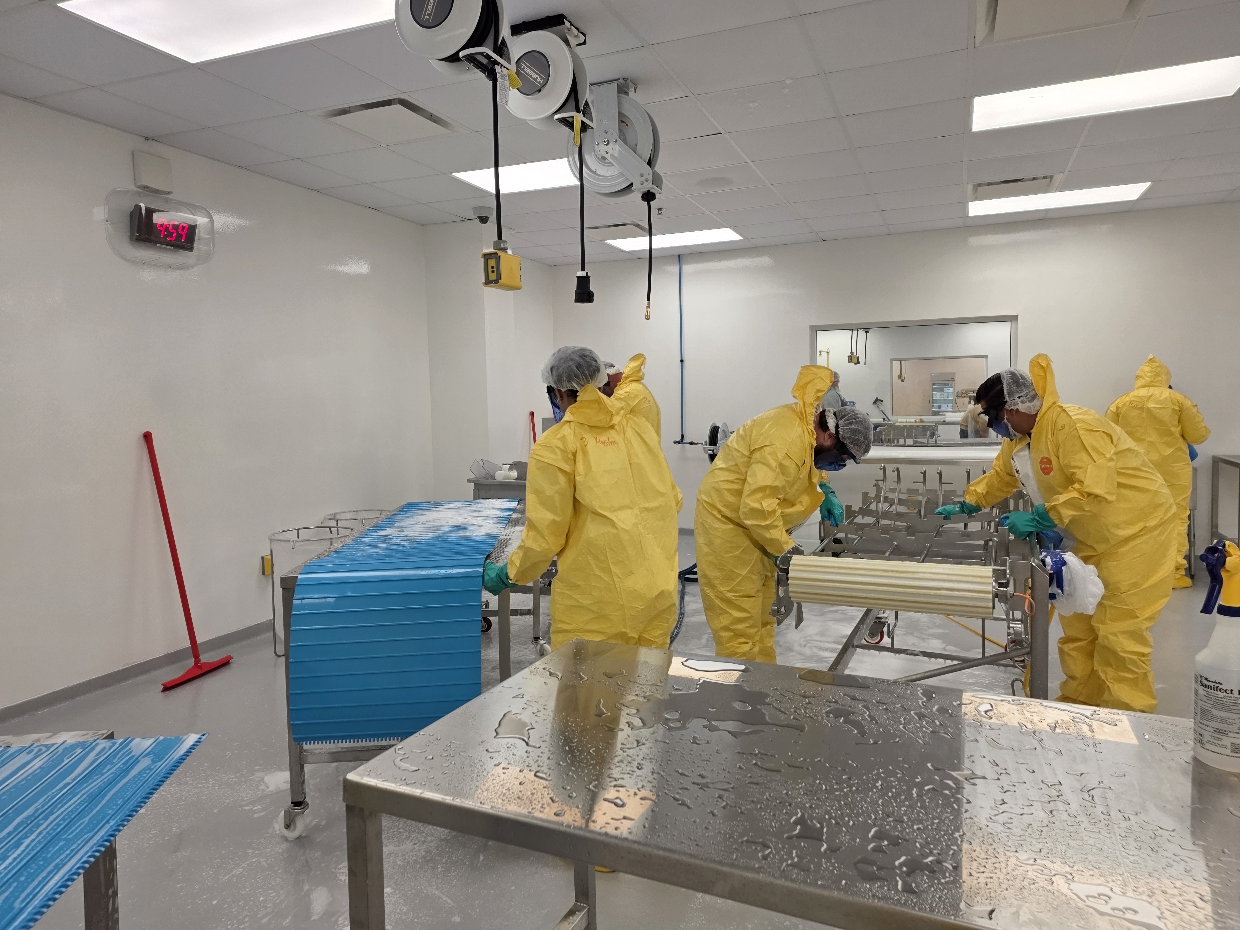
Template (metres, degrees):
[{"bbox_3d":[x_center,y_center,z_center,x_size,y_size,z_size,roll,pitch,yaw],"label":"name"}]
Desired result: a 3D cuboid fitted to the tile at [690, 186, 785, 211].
[{"bbox_3d":[0.876,-1.955,6.022,0.605,0.020,0.605,1,5,22],"label":"tile"}]

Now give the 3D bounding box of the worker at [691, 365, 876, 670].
[{"bbox_3d":[0.642,0.352,3.280,0.720,1.500,0.580,0,5,13],"label":"worker"}]

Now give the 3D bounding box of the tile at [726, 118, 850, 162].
[{"bbox_3d":[0.976,-1.847,4.657,0.598,0.020,0.598,1,5,22],"label":"tile"}]

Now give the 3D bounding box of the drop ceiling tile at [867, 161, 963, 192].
[{"bbox_3d":[2.007,-1.944,5.557,0.600,0.025,0.600,1,5,22],"label":"drop ceiling tile"}]

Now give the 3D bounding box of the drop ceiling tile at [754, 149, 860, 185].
[{"bbox_3d":[1.212,-1.901,5.228,0.600,0.025,0.600,1,5,22],"label":"drop ceiling tile"}]

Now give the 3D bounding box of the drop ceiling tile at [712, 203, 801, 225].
[{"bbox_3d":[1.107,-2.004,6.584,0.605,0.020,0.605,1,5,22],"label":"drop ceiling tile"}]

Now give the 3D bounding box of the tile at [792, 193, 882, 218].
[{"bbox_3d":[1.672,-1.993,6.342,0.598,0.020,0.598,1,5,22],"label":"tile"}]

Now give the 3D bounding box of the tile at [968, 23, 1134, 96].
[{"bbox_3d":[1.872,-1.783,3.639,0.605,0.020,0.605,1,5,22],"label":"tile"}]

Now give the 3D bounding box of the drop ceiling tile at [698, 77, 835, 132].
[{"bbox_3d":[0.744,-1.799,4.101,0.605,0.020,0.605,1,5,22],"label":"drop ceiling tile"}]

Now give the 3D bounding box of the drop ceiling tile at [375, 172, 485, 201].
[{"bbox_3d":[-1.278,-1.877,5.586,0.598,0.020,0.598,1,5,22],"label":"drop ceiling tile"}]

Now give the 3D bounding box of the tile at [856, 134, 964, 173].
[{"bbox_3d":[1.773,-1.890,4.998,0.605,0.020,0.605,1,5,22],"label":"tile"}]

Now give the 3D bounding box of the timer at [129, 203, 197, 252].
[{"bbox_3d":[-2.449,-1.268,4.422,0.065,0.180,0.365,12,9,21],"label":"timer"}]

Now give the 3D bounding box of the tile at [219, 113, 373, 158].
[{"bbox_3d":[-1.744,-1.782,4.463,0.605,0.020,0.605,1,5,22],"label":"tile"}]

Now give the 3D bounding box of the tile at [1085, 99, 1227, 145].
[{"bbox_3d":[2.892,-1.871,4.505,0.598,0.020,0.598,1,5,22],"label":"tile"}]

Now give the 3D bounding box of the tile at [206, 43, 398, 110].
[{"bbox_3d":[-1.411,-1.726,3.670,0.605,0.020,0.605,1,5,22],"label":"tile"}]

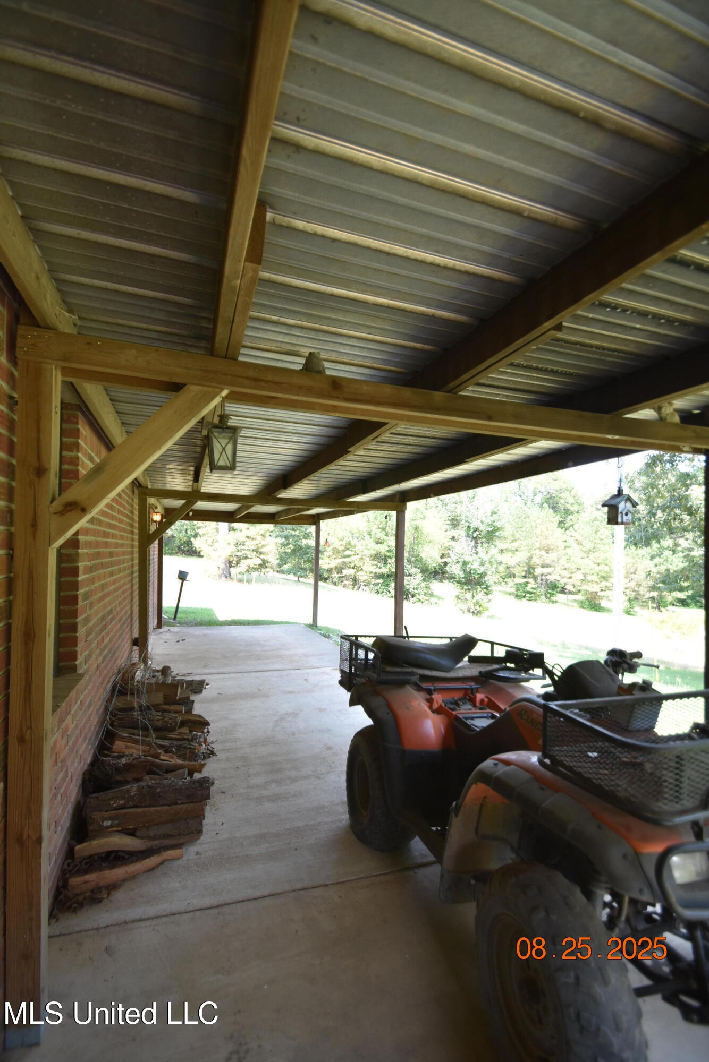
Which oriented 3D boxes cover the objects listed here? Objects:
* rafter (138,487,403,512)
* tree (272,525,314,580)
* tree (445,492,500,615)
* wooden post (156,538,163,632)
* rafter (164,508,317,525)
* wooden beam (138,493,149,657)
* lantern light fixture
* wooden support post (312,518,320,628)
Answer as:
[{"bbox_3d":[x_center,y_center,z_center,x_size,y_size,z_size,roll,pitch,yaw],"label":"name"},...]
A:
[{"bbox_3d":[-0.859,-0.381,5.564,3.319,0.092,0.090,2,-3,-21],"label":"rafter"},{"bbox_3d":[-3.881,1.294,30.096,3.433,4.221,3.433,1,-3,0],"label":"tree"},{"bbox_3d":[5.383,0.957,20.130,2.477,5.704,2.477,1,-3,0],"label":"tree"},{"bbox_3d":[-3.842,0.852,8.777,0.090,2.146,0.090,2,-3,-21],"label":"wooden post"},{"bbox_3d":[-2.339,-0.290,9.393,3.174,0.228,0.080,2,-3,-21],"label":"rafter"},{"bbox_3d":[-2.360,0.624,4.955,0.090,2.100,0.090,2,-3,-21],"label":"wooden beam"},{"bbox_3d":[-0.480,-0.347,1.625,0.100,0.240,0.100,1,-3,0],"label":"lantern light fixture"},{"bbox_3d":[-0.829,0.936,9.914,0.090,2.370,0.090,2,-3,-21],"label":"wooden support post"}]

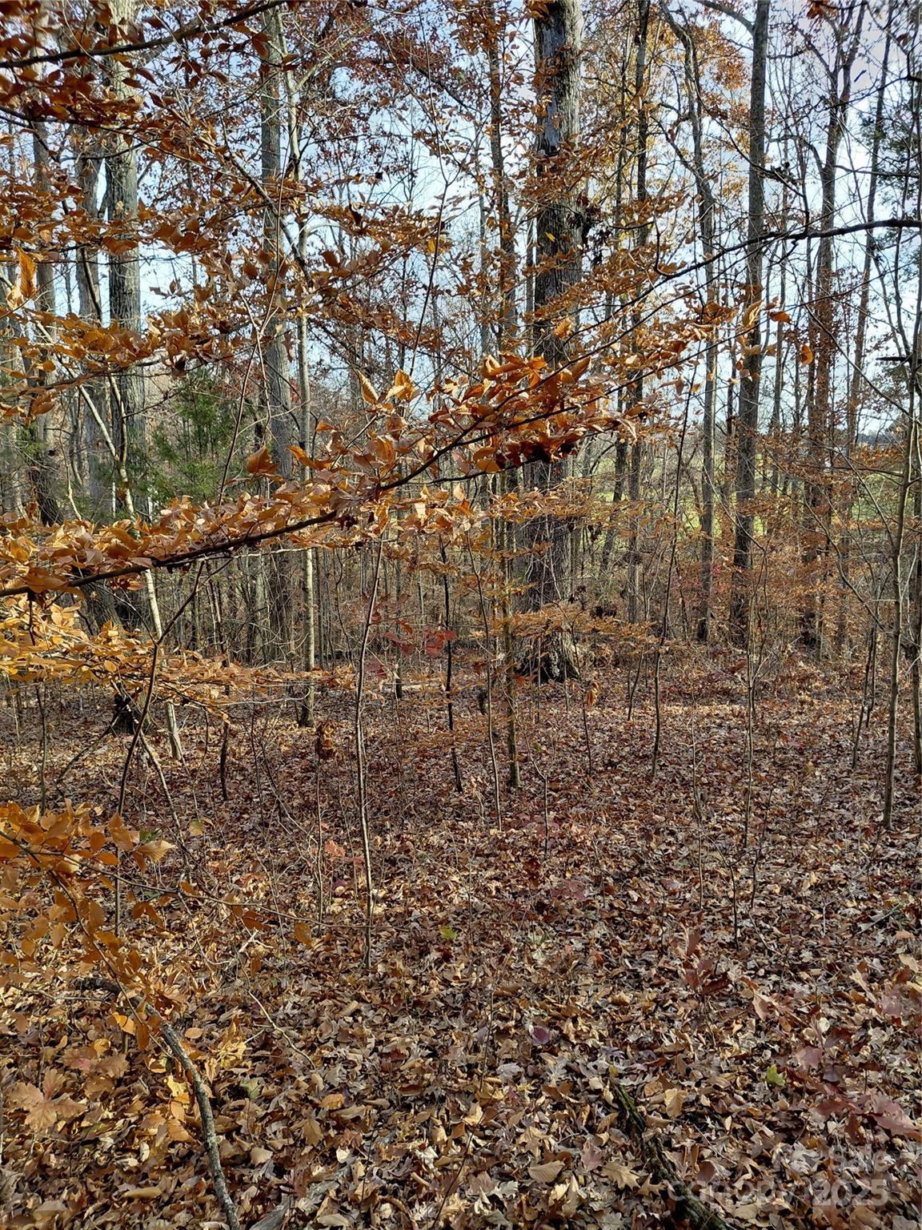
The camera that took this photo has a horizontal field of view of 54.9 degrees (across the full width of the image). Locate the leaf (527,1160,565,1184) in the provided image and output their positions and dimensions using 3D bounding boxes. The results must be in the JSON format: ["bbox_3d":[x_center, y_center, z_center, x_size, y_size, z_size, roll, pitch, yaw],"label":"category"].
[{"bbox_3d":[0.202,1.315,2.100,0.082,0.022,0.050,0,5,0],"label":"leaf"}]

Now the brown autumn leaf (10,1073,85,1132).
[{"bbox_3d":[-1.071,1.263,2.300,0.175,0.045,0.140,-3,6,-26],"label":"brown autumn leaf"}]

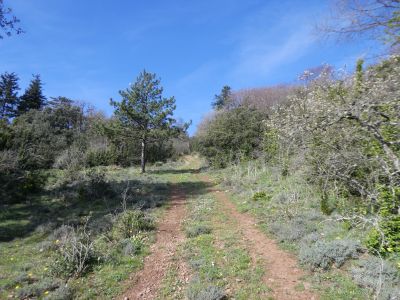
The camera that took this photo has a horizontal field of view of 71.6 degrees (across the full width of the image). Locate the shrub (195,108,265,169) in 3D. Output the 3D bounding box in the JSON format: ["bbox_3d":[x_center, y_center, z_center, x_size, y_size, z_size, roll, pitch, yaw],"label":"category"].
[{"bbox_3d":[2.463,-0.937,22.000,5.481,4.641,5.207,0,-4,0],"label":"shrub"}]

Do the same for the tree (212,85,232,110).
[{"bbox_3d":[3.400,-5.802,42.000,3.317,8.099,3.317,0,-4,0],"label":"tree"}]

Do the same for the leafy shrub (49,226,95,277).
[{"bbox_3d":[-1.702,1.358,3.750,0.571,0.658,0.514,0,-4,0],"label":"leafy shrub"}]

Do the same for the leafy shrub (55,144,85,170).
[{"bbox_3d":[-9.551,0.562,20.500,2.172,1.901,1.955,0,-4,0],"label":"leafy shrub"}]

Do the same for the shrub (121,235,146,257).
[{"bbox_3d":[-1.053,1.511,4.400,0.403,0.301,0.362,0,-4,0],"label":"shrub"}]

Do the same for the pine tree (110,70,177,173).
[{"bbox_3d":[-4.014,-1.950,20.000,4.622,7.122,4.622,0,-4,0],"label":"pine tree"}]

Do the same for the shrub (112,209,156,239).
[{"bbox_3d":[-1.313,1.446,5.500,0.813,0.531,0.731,0,-4,0],"label":"shrub"}]

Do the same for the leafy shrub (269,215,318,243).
[{"bbox_3d":[1.760,1.474,5.250,0.908,0.450,0.772,0,-4,0],"label":"leafy shrub"}]

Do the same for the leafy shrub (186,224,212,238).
[{"bbox_3d":[-0.010,1.569,5.350,0.502,0.222,0.426,0,-4,0],"label":"leafy shrub"}]

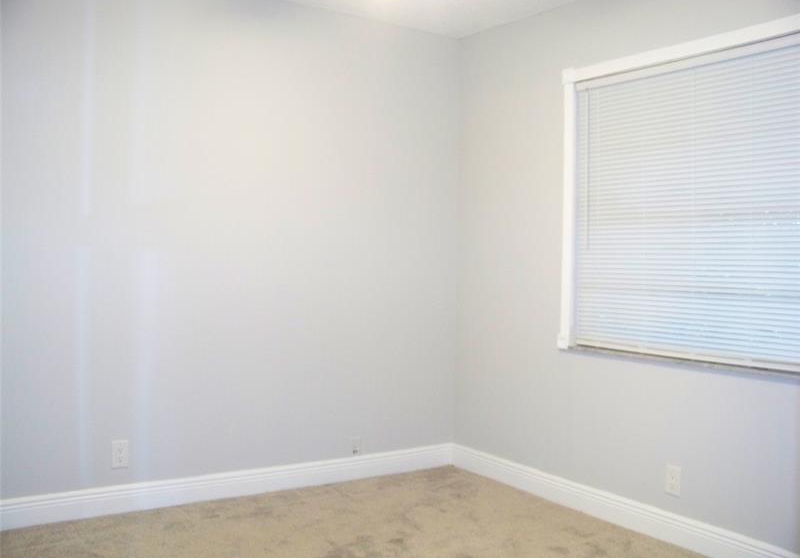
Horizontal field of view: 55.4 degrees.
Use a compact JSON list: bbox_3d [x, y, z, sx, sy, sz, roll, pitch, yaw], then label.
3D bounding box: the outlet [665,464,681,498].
[{"bbox_3d":[1.109,0.819,3.100,0.010,0.115,0.070,1,1,-34],"label":"outlet"}]

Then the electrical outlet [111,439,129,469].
[{"bbox_3d":[-1.209,0.755,3.290,0.070,0.115,0.010,1,1,-34],"label":"electrical outlet"}]

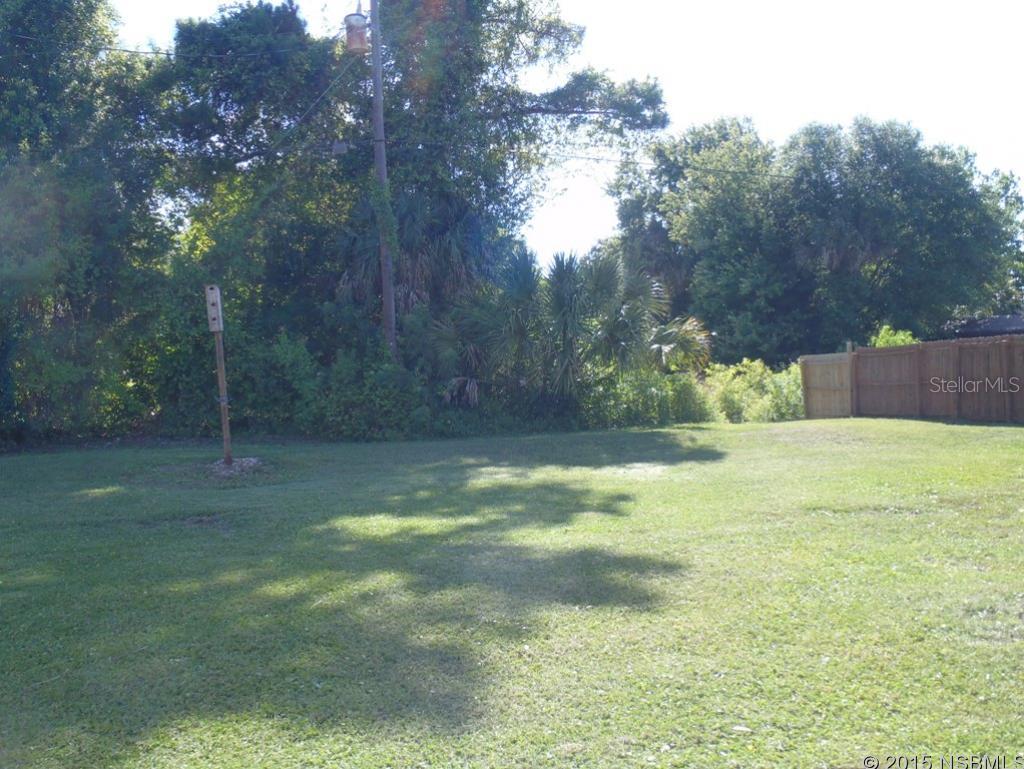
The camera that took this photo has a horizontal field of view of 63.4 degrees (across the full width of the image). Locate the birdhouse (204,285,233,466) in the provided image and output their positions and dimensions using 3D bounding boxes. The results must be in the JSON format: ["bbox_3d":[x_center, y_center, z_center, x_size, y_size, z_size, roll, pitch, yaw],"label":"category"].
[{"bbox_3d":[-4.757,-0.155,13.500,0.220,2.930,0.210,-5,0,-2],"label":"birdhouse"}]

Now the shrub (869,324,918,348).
[{"bbox_3d":[10.550,-0.470,22.800,1.600,2.350,1.600,-2,0,11],"label":"shrub"}]

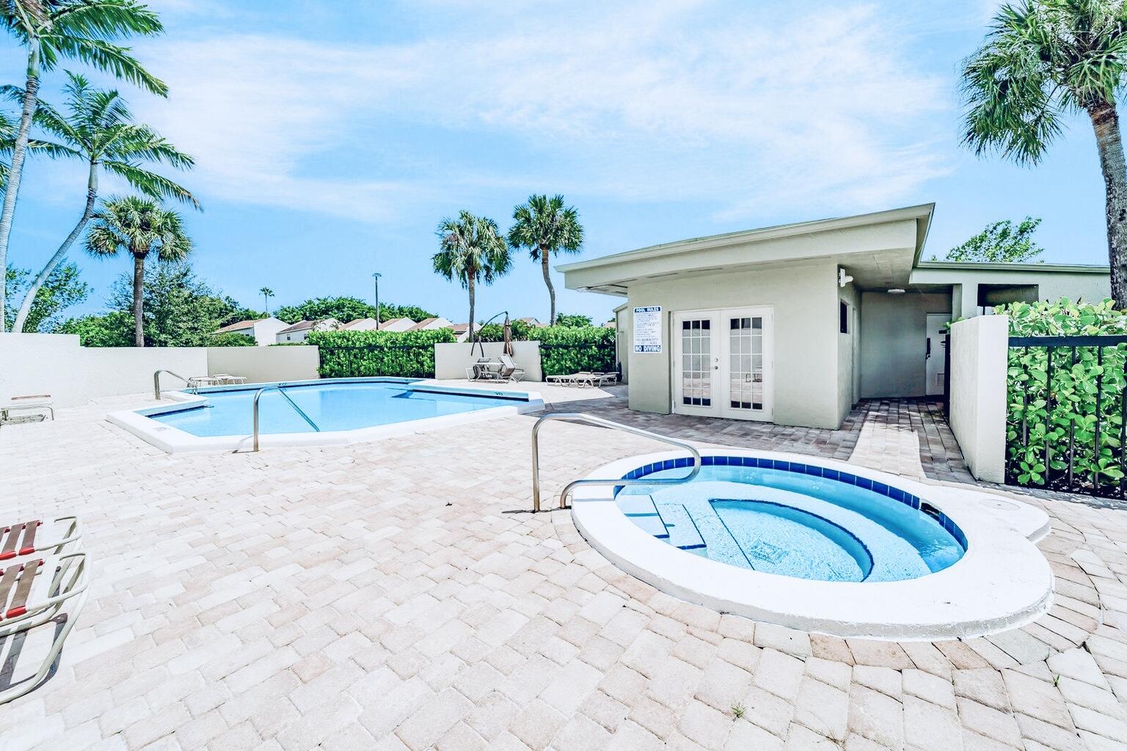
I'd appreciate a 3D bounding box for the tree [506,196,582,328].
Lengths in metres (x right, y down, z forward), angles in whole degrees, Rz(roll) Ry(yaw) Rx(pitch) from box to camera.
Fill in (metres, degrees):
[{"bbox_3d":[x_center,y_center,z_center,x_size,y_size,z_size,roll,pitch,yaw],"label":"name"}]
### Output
[{"bbox_3d":[-0.971,-5.223,23.000,4.100,9.730,4.100,-1,5,0],"label":"tree"}]

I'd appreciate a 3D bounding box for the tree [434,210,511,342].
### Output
[{"bbox_3d":[-4.928,-4.486,22.000,4.000,8.570,4.000,-2,5,-11],"label":"tree"}]

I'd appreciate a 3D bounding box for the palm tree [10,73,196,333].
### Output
[{"bbox_3d":[-16.324,-4.809,14.300,4.400,10.910,4.600,3,6,37],"label":"palm tree"}]

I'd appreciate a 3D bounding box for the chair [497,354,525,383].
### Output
[{"bbox_3d":[-2.022,-0.208,15.700,1.050,1.000,0.650,2,6,30],"label":"chair"}]

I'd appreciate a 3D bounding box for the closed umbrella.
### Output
[{"bbox_3d":[-2.151,-1.588,15.900,0.460,1.660,0.460,-1,5,0],"label":"closed umbrella"}]

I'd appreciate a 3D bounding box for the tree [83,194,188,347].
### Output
[{"bbox_3d":[-19.063,-3.780,18.200,3.300,8.310,3.300,4,7,44],"label":"tree"}]

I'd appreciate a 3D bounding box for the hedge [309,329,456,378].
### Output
[{"bbox_3d":[-8.606,-1.052,19.985,7.850,2.200,1.400,0,5,12],"label":"hedge"}]

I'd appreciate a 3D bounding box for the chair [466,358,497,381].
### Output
[{"bbox_3d":[-3.295,-0.177,16.200,1.150,0.900,0.700,-5,6,-41],"label":"chair"}]

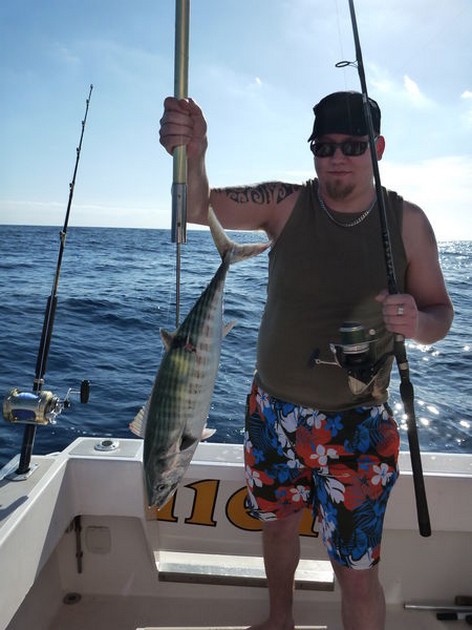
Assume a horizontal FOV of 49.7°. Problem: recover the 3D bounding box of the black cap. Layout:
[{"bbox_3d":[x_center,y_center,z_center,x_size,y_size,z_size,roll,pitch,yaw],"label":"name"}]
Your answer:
[{"bbox_3d":[0.297,-0.534,1.381,0.178,0.140,0.255,1,9,-3],"label":"black cap"}]

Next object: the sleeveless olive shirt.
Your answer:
[{"bbox_3d":[0.274,-0.066,1.436,0.410,0.640,0.300,4,9,12],"label":"sleeveless olive shirt"}]

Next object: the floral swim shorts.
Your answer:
[{"bbox_3d":[0.254,0.446,1.498,0.420,0.500,0.340,4,9,14],"label":"floral swim shorts"}]

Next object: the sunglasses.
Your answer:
[{"bbox_3d":[0.286,-0.435,1.343,0.148,0.050,0.140,5,17,20],"label":"sunglasses"}]

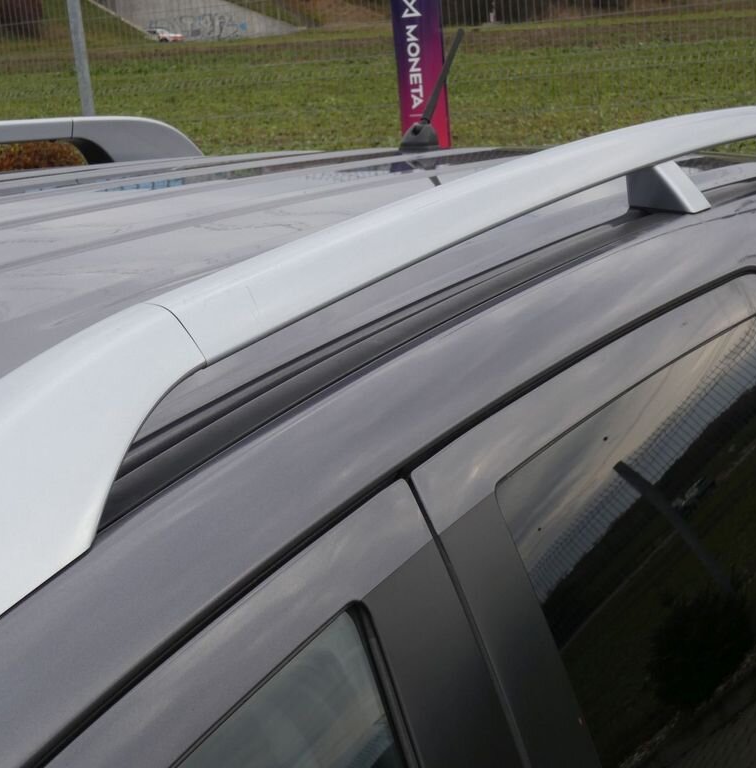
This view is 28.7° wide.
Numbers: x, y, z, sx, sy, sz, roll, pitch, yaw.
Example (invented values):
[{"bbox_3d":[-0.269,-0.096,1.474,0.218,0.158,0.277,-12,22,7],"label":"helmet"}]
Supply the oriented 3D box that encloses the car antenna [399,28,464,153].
[{"bbox_3d":[0.083,-0.435,2.193,0.056,0.175,0.199,6,17,33],"label":"car antenna"}]

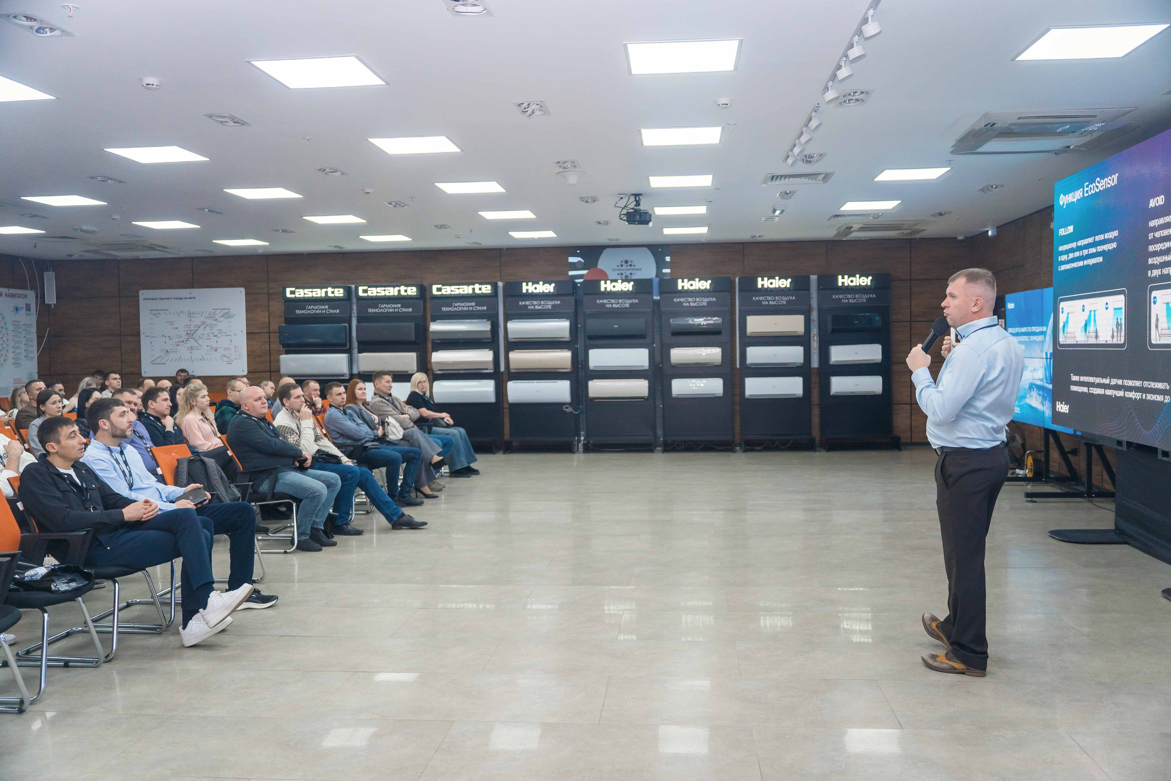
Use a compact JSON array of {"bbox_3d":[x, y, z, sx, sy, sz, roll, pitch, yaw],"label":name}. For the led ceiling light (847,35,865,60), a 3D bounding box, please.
[{"bbox_3d":[1.311,-1.649,4.710,0.095,0.130,0.095,0,2,5],"label":"led ceiling light"}]

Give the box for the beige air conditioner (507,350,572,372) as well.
[{"bbox_3d":[-0.641,-0.430,14.205,0.911,0.315,0.220,-1,2,6],"label":"beige air conditioner"}]

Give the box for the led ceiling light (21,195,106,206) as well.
[{"bbox_3d":[-5.235,-1.914,9.823,0.590,0.030,0.590,-1,2,6],"label":"led ceiling light"}]

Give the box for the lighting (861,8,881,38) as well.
[{"bbox_3d":[1.273,-1.634,4.342,0.095,0.130,0.095,0,2,5],"label":"lighting"}]

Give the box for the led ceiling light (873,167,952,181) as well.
[{"bbox_3d":[3.017,-2.007,9.049,0.590,0.030,0.590,-1,2,6],"label":"led ceiling light"}]

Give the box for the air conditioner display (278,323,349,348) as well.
[{"bbox_3d":[-4.077,-0.818,14.667,1.030,0.355,0.240,-1,2,6],"label":"air conditioner display"}]

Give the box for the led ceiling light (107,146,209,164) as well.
[{"bbox_3d":[-3.267,-1.809,7.476,0.595,0.030,0.595,0,2,5],"label":"led ceiling light"}]

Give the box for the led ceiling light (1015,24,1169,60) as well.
[{"bbox_3d":[2.672,-1.846,5.191,0.590,0.030,0.590,-1,2,6],"label":"led ceiling light"}]

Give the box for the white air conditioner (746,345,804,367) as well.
[{"bbox_3d":[2.777,-0.496,14.293,0.808,0.294,0.200,-1,2,5],"label":"white air conditioner"}]

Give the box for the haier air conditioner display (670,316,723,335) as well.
[{"bbox_3d":[1.568,-0.897,13.777,0.712,0.256,0.195,0,2,7],"label":"haier air conditioner display"}]

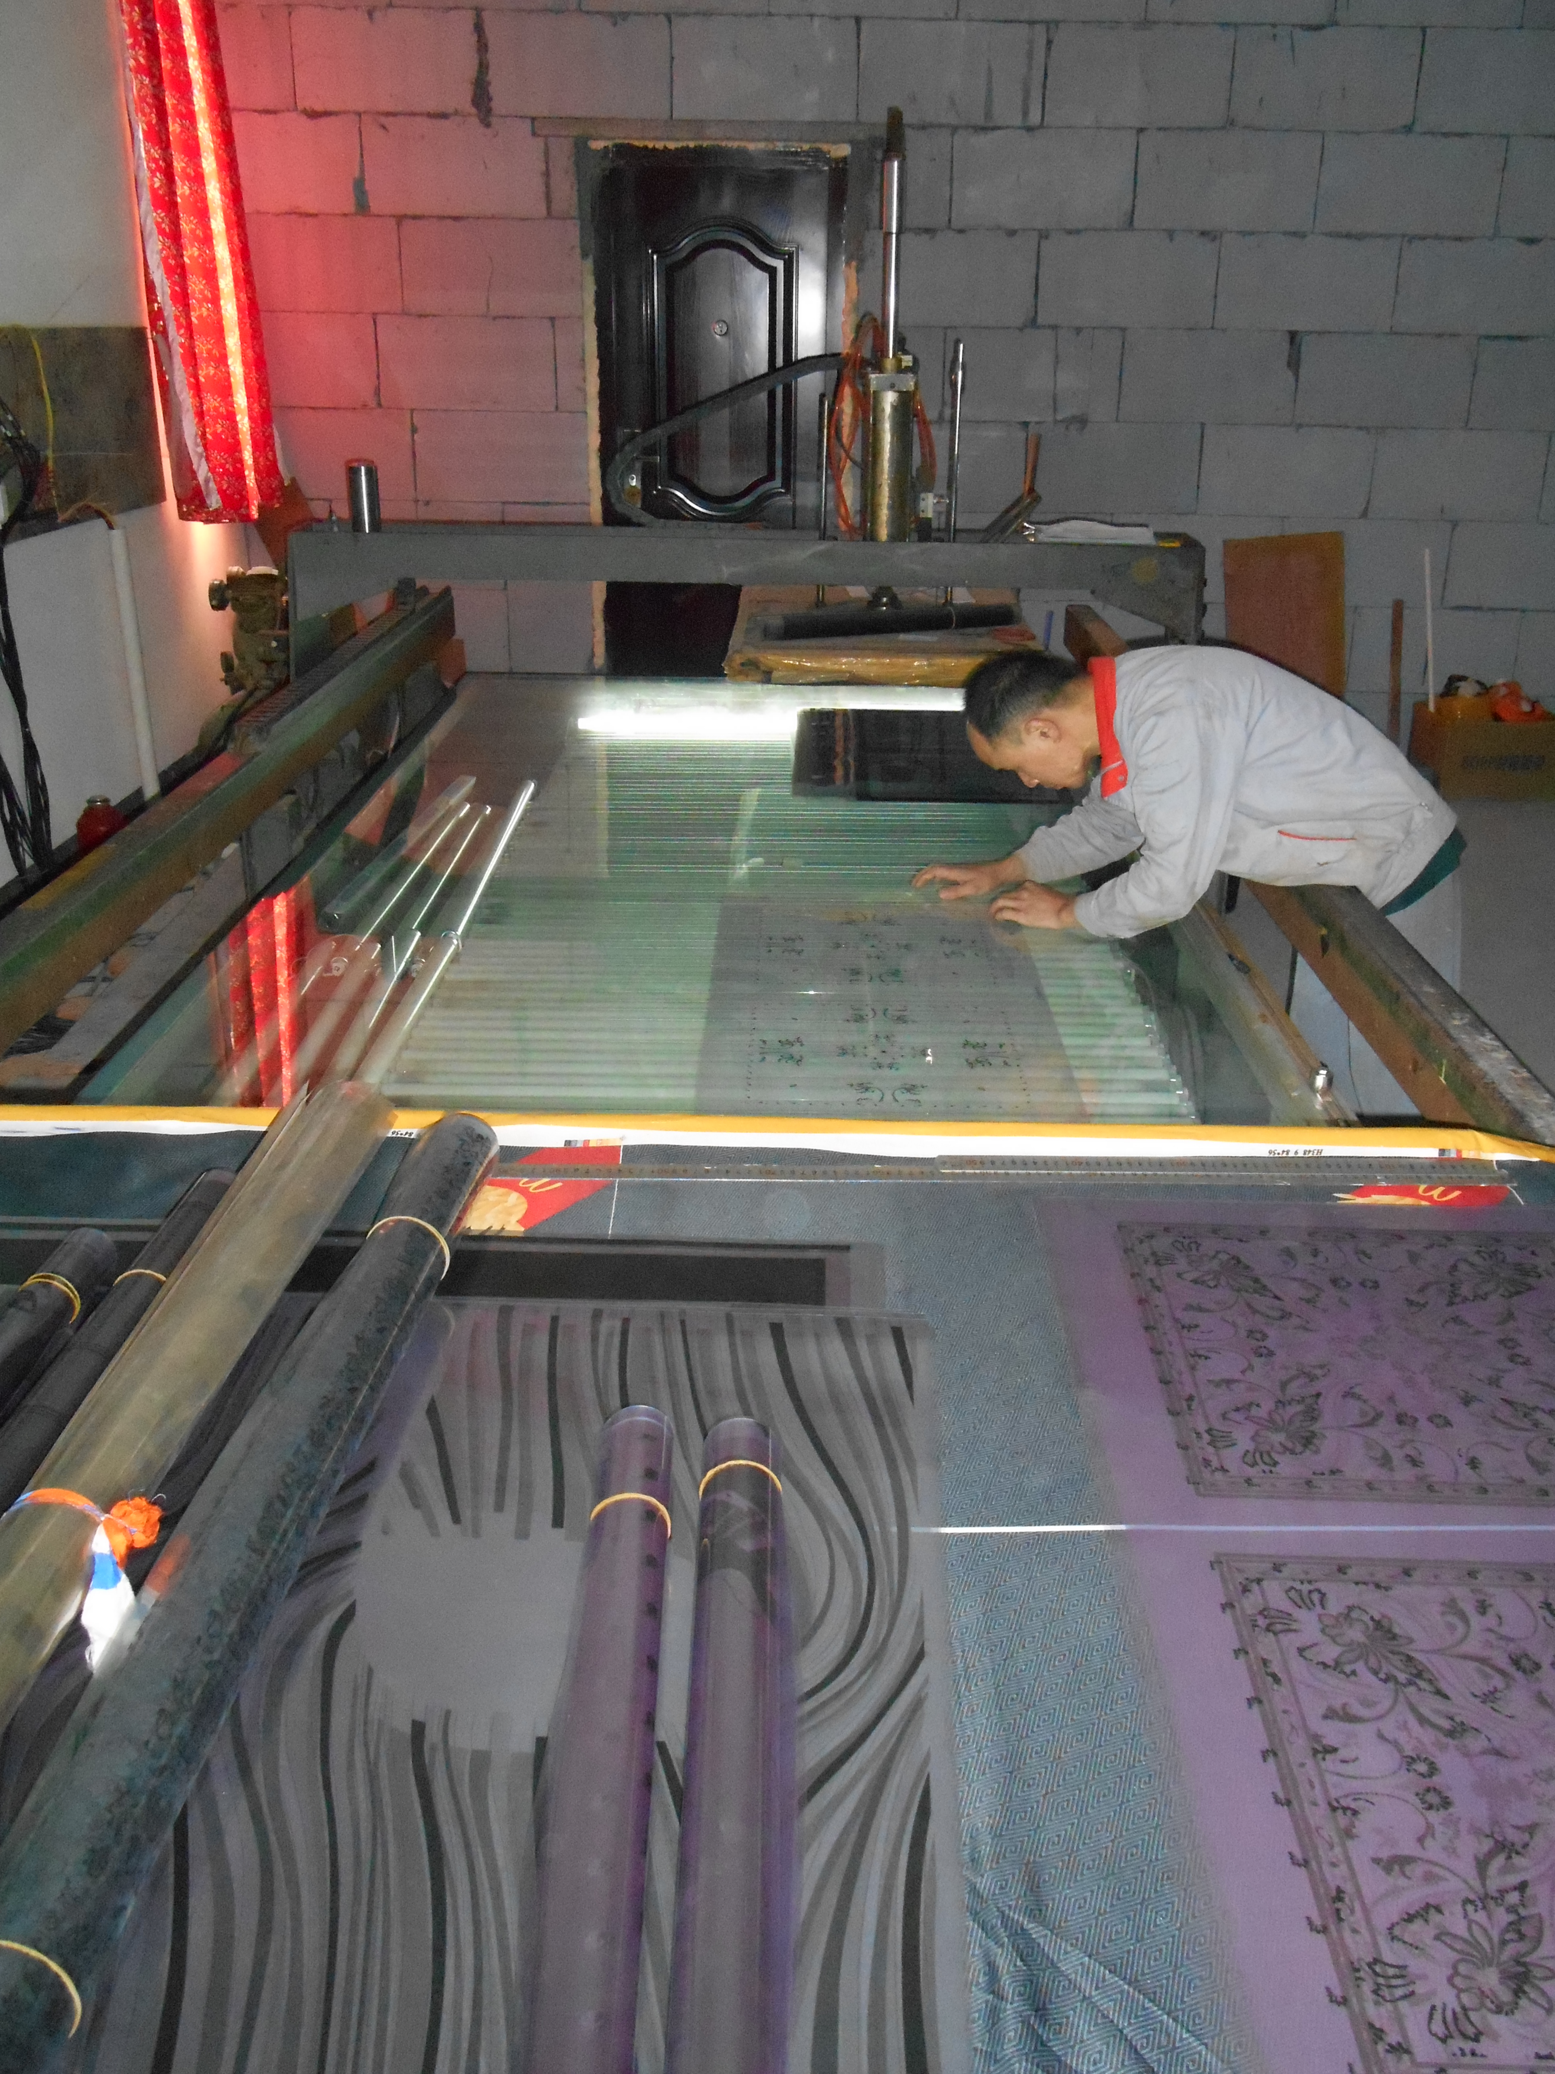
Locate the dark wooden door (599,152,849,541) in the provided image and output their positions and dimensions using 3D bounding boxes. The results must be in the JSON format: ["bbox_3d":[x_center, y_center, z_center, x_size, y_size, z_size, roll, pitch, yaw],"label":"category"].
[{"bbox_3d":[-0.204,-1.974,6.498,0.850,2.050,0.090,1,21,0],"label":"dark wooden door"}]

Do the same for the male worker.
[{"bbox_3d":[0.600,-0.045,2.855,0.840,1.130,0.520,3,21,5],"label":"male worker"}]

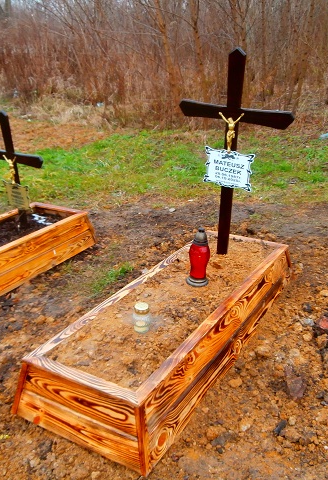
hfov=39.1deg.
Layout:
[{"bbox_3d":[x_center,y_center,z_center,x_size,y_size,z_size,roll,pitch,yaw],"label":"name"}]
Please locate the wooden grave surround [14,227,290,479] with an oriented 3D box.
[{"bbox_3d":[0.128,0.402,2.645,0.695,0.267,1.966,11,24,29],"label":"wooden grave surround"}]

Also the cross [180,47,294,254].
[{"bbox_3d":[0.408,-0.501,2.884,0.761,1.287,0.070,16,27,31],"label":"cross"}]

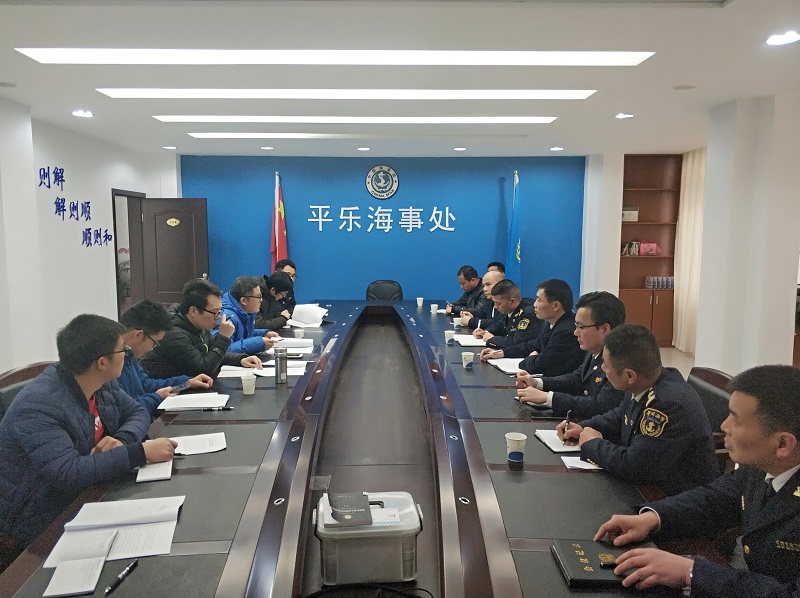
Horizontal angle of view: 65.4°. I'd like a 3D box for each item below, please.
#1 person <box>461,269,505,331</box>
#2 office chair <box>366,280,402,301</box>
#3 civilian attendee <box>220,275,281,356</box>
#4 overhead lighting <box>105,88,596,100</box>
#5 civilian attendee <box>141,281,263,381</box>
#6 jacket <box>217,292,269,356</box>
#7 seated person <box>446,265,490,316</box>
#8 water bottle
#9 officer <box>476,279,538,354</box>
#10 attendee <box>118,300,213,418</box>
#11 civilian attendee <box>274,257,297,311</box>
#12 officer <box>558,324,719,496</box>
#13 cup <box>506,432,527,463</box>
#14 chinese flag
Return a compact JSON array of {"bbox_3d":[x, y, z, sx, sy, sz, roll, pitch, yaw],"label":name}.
[{"bbox_3d":[0.750,0.381,5.319,0.700,1.240,0.520,0,6,-1],"label":"person"},{"bbox_3d":[-0.189,0.255,7.652,0.580,0.970,0.600,0,6,-1],"label":"office chair"},{"bbox_3d":[-1.126,0.483,4.224,0.720,1.270,0.570,0,6,-4],"label":"civilian attendee"},{"bbox_3d":[-0.371,-1.533,4.622,3.590,0.060,0.330,0,6,-1],"label":"overhead lighting"},{"bbox_3d":[-1.149,0.542,3.506,0.760,1.310,0.580,0,6,-1],"label":"civilian attendee"},{"bbox_3d":[-1.145,0.270,4.275,0.480,0.640,0.520,0,6,2],"label":"jacket"},{"bbox_3d":[0.766,0.307,5.909,0.680,1.250,0.560,-1,6,-10],"label":"seated person"},{"bbox_3d":[-0.642,0.355,3.364,0.066,0.200,0.066,0,6,-1],"label":"water bottle"},{"bbox_3d":[0.859,0.473,4.500,0.700,1.230,0.570,0,6,-1],"label":"officer"},{"bbox_3d":[-1.288,0.629,3.039,0.740,1.240,0.570,-1,6,-7],"label":"attendee"},{"bbox_3d":[-1.027,0.276,5.988,0.700,1.310,0.520,2,6,18],"label":"civilian attendee"},{"bbox_3d":[0.796,0.700,2.286,0.700,1.240,0.540,0,6,-1],"label":"officer"},{"bbox_3d":[0.415,0.531,2.227,0.075,0.088,0.075,0,6,0],"label":"cup"},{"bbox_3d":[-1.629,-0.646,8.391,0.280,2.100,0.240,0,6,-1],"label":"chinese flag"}]

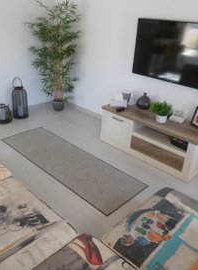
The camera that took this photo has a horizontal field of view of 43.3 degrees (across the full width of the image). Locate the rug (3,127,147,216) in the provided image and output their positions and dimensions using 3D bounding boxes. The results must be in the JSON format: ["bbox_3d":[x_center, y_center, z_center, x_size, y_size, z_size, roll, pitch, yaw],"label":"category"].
[{"bbox_3d":[-0.401,0.293,3.003,1.935,0.010,0.639,26,35,37],"label":"rug"}]

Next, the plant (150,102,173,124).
[{"bbox_3d":[0.723,-0.270,2.906,0.235,0.230,0.235,2,27,-1],"label":"plant"}]

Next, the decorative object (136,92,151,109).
[{"bbox_3d":[0.588,-0.451,3.271,0.188,0.208,0.188,2,27,-1],"label":"decorative object"}]

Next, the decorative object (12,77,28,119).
[{"bbox_3d":[-1.272,-0.597,3.950,0.232,0.650,0.232,-22,36,-40],"label":"decorative object"}]

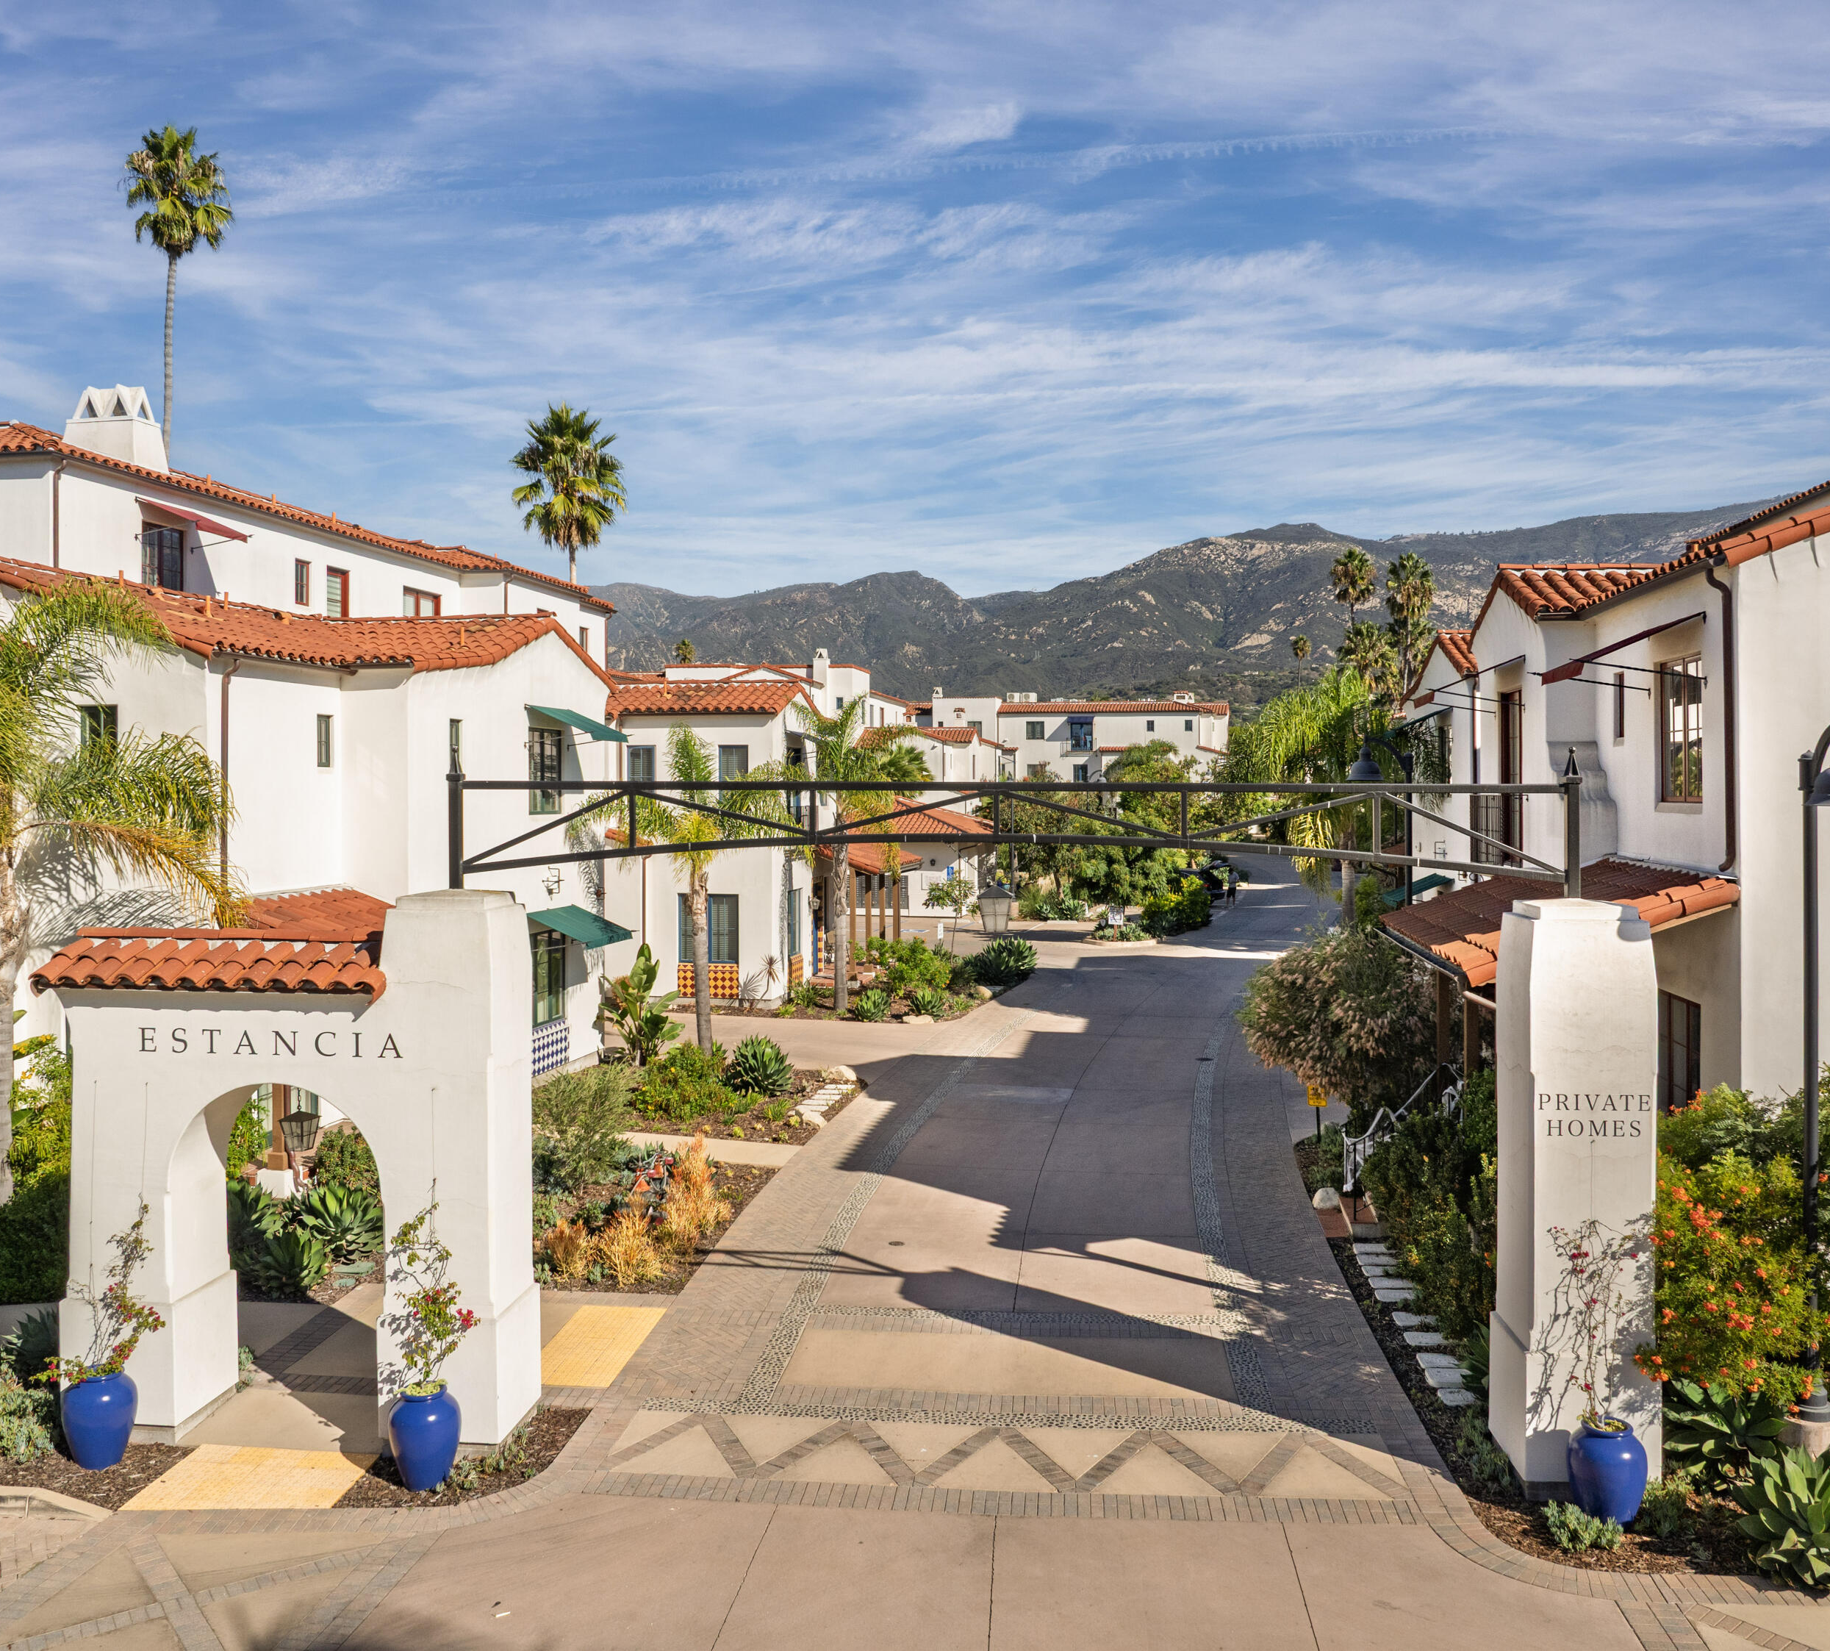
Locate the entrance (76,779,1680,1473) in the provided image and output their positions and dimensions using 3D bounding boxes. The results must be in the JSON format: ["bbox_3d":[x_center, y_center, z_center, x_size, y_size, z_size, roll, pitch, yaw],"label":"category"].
[{"bbox_3d":[-0.700,2.161,11.724,12.053,5.150,1.000,0,1,5],"label":"entrance"}]

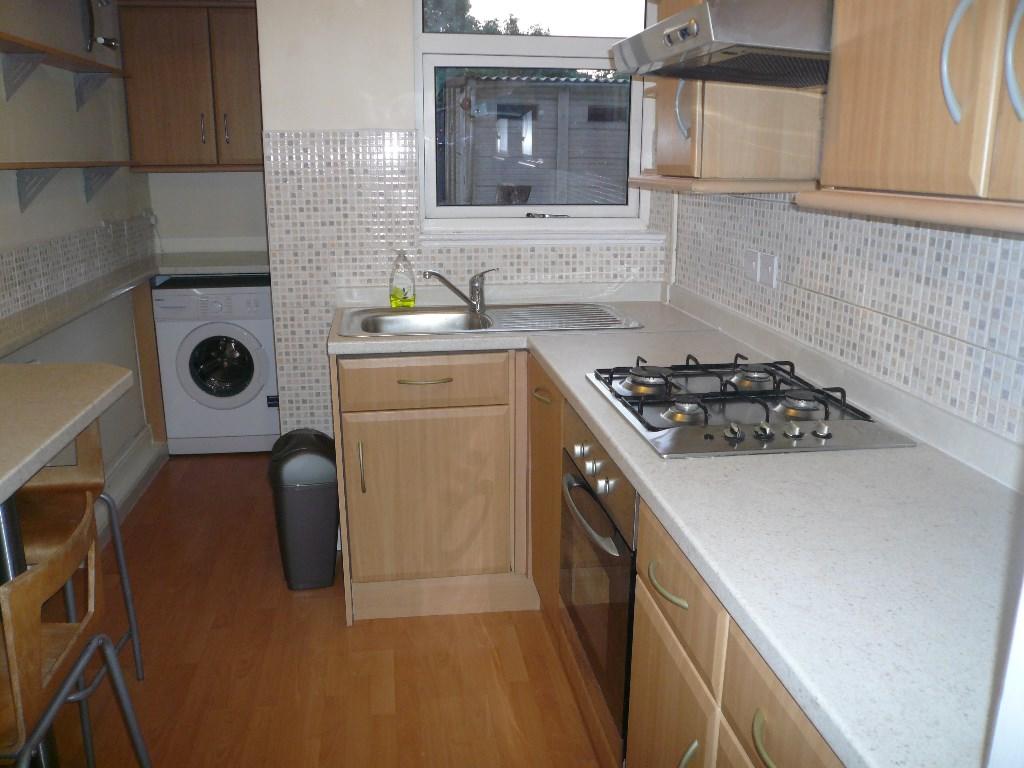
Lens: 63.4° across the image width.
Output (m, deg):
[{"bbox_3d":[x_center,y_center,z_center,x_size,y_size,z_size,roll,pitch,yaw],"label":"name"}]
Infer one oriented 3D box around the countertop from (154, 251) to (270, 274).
[{"bbox_3d":[-1.470,-0.610,4.186,0.679,0.041,0.597,-2,16,-8],"label":"countertop"}]

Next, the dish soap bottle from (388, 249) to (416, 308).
[{"bbox_3d":[-0.372,-0.351,2.809,0.088,0.205,0.058,-2,16,-8],"label":"dish soap bottle"}]

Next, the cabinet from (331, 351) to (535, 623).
[{"bbox_3d":[-0.267,0.267,2.783,0.588,0.886,0.494,-2,16,-8],"label":"cabinet"}]

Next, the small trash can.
[{"bbox_3d":[-0.702,0.411,2.861,0.257,0.564,0.267,-2,16,-8],"label":"small trash can"}]

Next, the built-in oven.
[{"bbox_3d":[0.416,0.366,1.833,0.575,0.580,0.605,-2,16,-8],"label":"built-in oven"}]

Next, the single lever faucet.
[{"bbox_3d":[-0.170,-0.314,2.775,0.255,0.155,0.075,-6,17,-22],"label":"single lever faucet"}]

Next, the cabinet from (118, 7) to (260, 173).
[{"bbox_3d":[-1.468,-1.450,4.108,0.750,0.734,0.301,-2,16,-8],"label":"cabinet"}]

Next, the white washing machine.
[{"bbox_3d":[-1.444,-0.128,4.291,0.588,0.832,0.564,-2,16,-8],"label":"white washing machine"}]

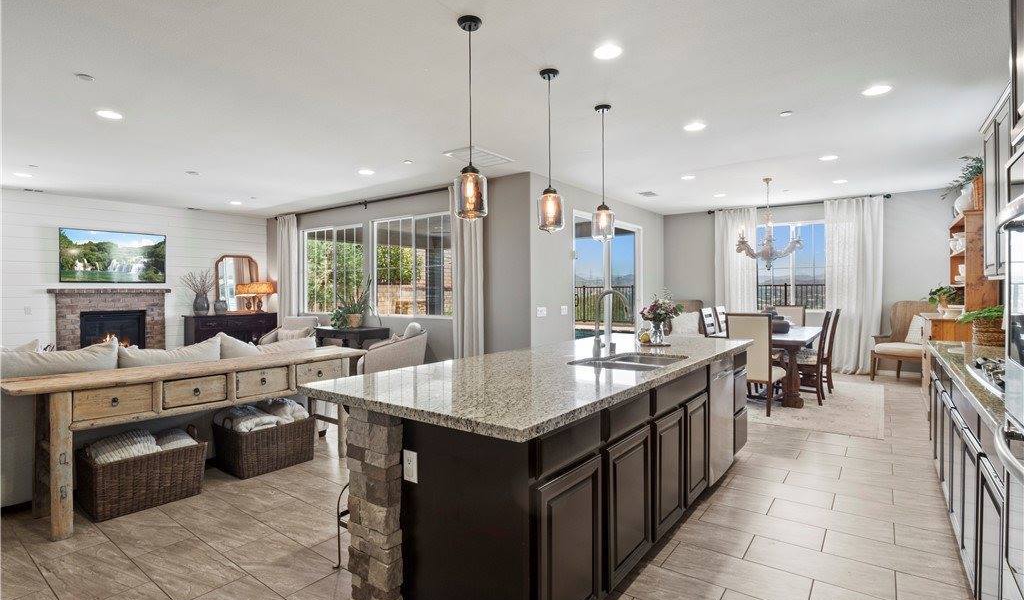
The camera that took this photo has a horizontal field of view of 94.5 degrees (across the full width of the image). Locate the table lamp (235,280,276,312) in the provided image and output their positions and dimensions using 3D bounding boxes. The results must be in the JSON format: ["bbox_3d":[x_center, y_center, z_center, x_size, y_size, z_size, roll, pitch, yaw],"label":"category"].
[{"bbox_3d":[-4.876,-0.047,9.111,0.480,0.600,0.500,1,1,37],"label":"table lamp"}]

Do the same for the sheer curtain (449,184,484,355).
[{"bbox_3d":[-0.605,-0.149,6.449,0.530,2.820,0.140,0,1,36],"label":"sheer curtain"}]

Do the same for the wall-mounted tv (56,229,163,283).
[{"bbox_3d":[-6.342,-0.675,7.594,0.060,0.810,1.380,1,1,37],"label":"wall-mounted tv"}]

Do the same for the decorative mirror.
[{"bbox_3d":[-6.026,-0.363,10.397,0.080,1.264,0.893,0,0,38],"label":"decorative mirror"}]

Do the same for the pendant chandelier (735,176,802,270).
[{"bbox_3d":[3.394,-0.985,6.287,0.880,1.240,0.880,1,1,37],"label":"pendant chandelier"}]

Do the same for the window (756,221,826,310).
[{"bbox_3d":[4.901,-0.567,8.333,1.140,1.560,0.100,0,1,36],"label":"window"}]

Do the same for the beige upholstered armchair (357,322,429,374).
[{"bbox_3d":[-1.833,0.840,7.200,0.820,0.800,0.800,0,0,-26],"label":"beige upholstered armchair"}]

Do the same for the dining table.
[{"bbox_3d":[3.631,0.850,6.604,1.020,0.780,2.600,0,0,38],"label":"dining table"}]

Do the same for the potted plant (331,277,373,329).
[{"bbox_3d":[-2.444,0.038,7.234,0.560,0.760,0.520,1,1,37],"label":"potted plant"}]

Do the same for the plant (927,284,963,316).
[{"bbox_3d":[4.956,0.006,5.423,0.360,0.360,0.380,0,1,36],"label":"plant"}]

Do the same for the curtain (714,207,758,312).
[{"bbox_3d":[4.053,-0.219,8.626,0.740,2.770,0.140,1,1,37],"label":"curtain"}]

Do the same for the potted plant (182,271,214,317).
[{"bbox_3d":[-6.388,-0.132,9.613,0.520,0.934,0.620,0,0,38],"label":"potted plant"}]

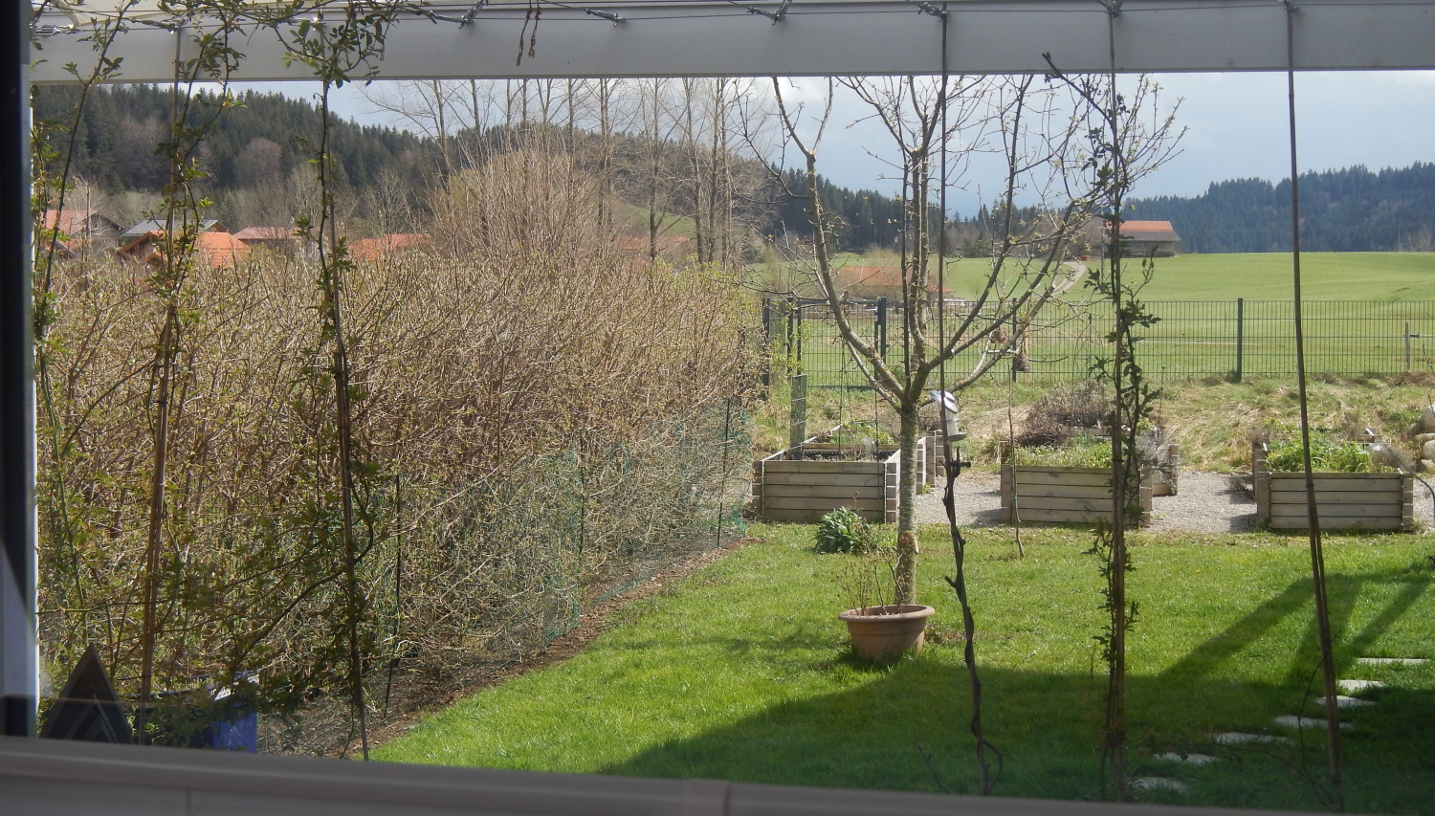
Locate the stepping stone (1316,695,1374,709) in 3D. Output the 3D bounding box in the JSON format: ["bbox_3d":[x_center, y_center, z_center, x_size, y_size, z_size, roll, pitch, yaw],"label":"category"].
[{"bbox_3d":[3.020,1.431,11.965,0.270,0.050,0.240,2,4,30],"label":"stepping stone"}]

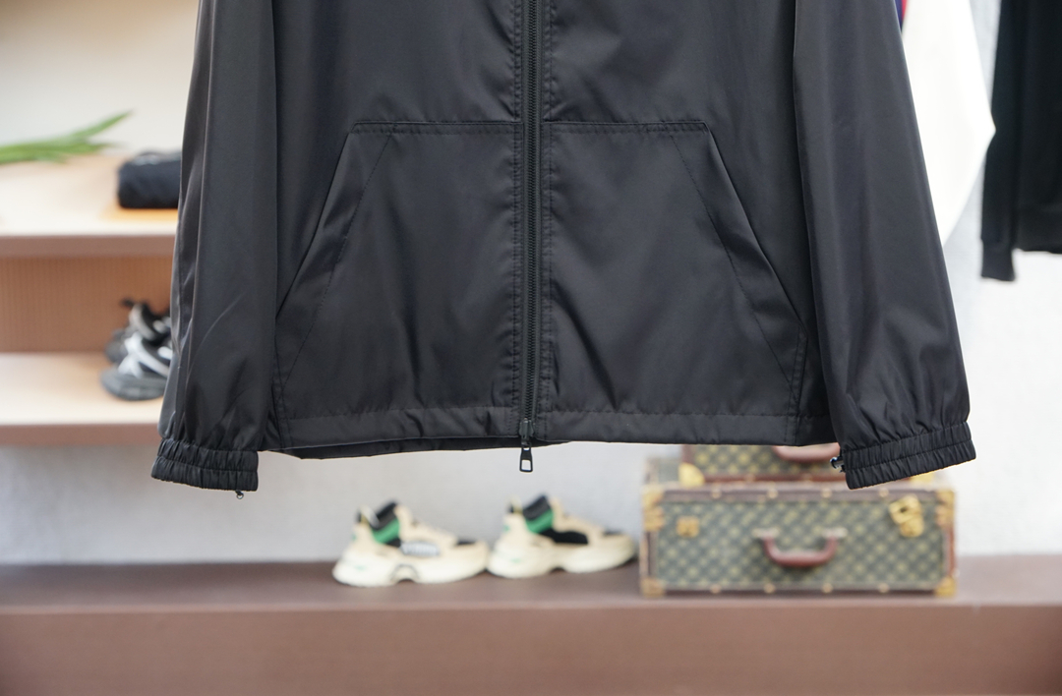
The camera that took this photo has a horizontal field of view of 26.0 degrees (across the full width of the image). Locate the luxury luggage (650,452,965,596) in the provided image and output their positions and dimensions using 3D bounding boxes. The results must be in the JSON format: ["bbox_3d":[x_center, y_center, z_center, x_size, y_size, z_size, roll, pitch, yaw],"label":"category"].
[{"bbox_3d":[0.498,0.335,4.362,0.572,0.200,0.285,0,10,3],"label":"luxury luggage"}]

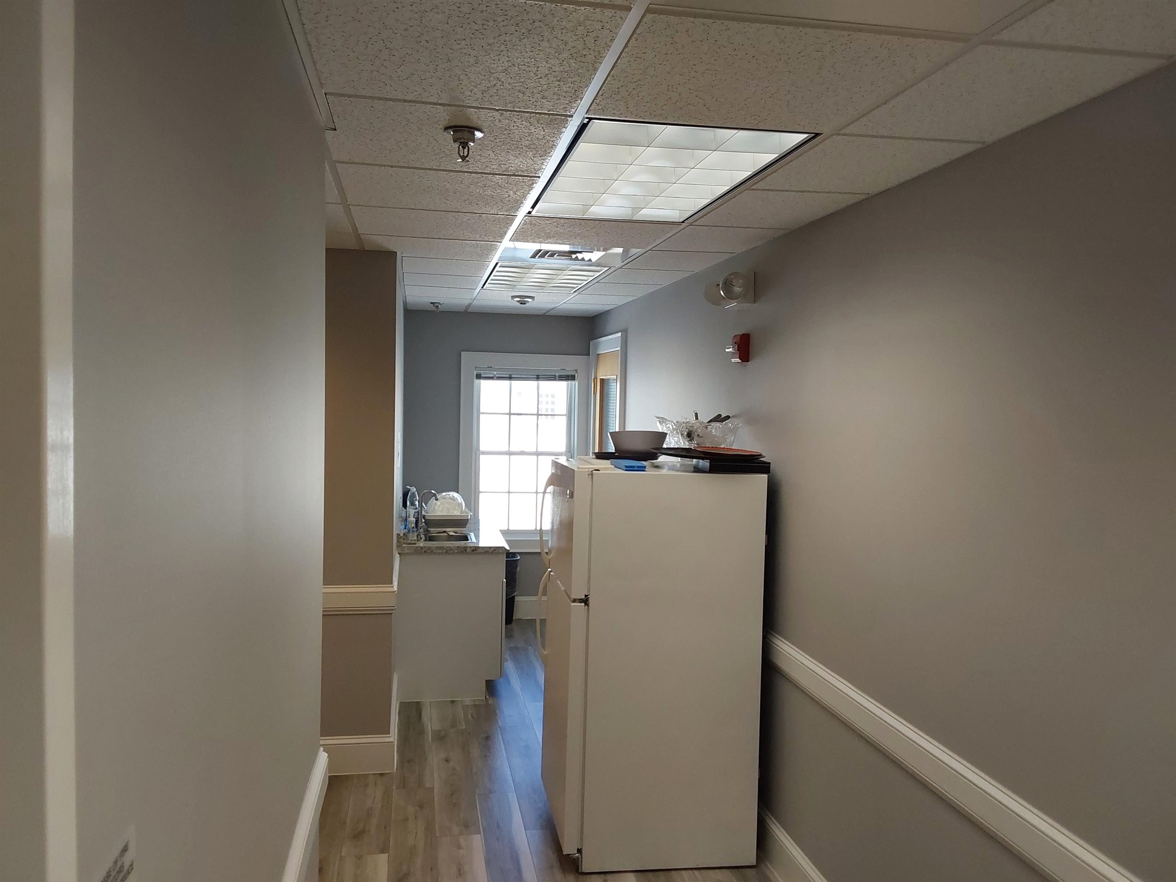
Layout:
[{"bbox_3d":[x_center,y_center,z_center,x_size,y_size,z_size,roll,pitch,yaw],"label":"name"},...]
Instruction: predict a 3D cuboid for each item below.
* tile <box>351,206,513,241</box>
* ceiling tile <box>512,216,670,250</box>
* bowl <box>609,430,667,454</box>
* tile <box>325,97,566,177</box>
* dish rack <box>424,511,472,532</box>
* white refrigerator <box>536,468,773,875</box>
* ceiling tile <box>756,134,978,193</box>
[{"bbox_3d":[-0.590,-0.829,3.618,0.602,0.020,0.602,1,2,-10],"label":"tile"},{"bbox_3d":[0.018,-0.823,3.727,0.602,0.022,0.602,1,3,-10],"label":"ceiling tile"},{"bbox_3d":[0.207,0.008,3.955,0.240,0.098,0.240,1,3,0],"label":"bowl"},{"bbox_3d":[-0.373,-0.773,2.420,0.602,0.020,0.602,1,2,-10],"label":"tile"},{"bbox_3d":[-0.924,0.517,6.205,0.310,0.120,0.360,1,2,-10],"label":"dish rack"},{"bbox_3d":[0.214,0.844,3.836,0.772,1.494,0.706,1,3,-9],"label":"white refrigerator"},{"bbox_3d":[0.724,-0.759,2.618,0.393,0.020,0.602,1,2,-10],"label":"ceiling tile"}]

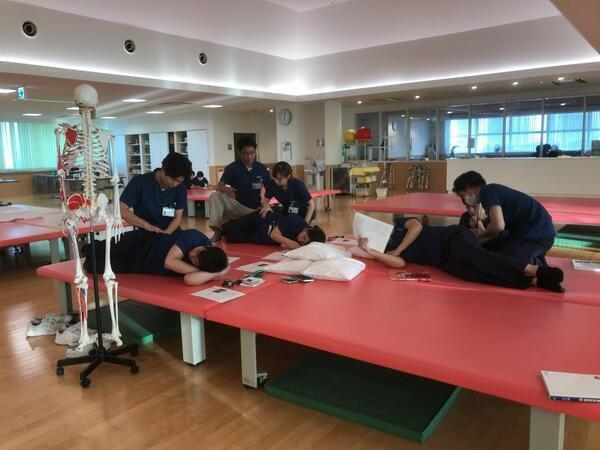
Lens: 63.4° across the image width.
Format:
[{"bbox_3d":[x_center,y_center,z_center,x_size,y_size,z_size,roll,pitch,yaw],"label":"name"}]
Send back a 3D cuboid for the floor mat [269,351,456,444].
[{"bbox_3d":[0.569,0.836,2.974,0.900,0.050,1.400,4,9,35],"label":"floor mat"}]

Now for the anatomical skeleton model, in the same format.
[{"bbox_3d":[-1.280,-0.016,2.934,0.430,1.628,0.280,-6,9,-33],"label":"anatomical skeleton model"}]

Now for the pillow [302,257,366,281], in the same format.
[{"bbox_3d":[0.273,0.299,3.631,0.400,0.100,0.480,2,8,25],"label":"pillow"}]

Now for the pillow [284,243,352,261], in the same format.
[{"bbox_3d":[0.152,0.222,3.991,0.520,0.130,0.400,1,8,16],"label":"pillow"}]

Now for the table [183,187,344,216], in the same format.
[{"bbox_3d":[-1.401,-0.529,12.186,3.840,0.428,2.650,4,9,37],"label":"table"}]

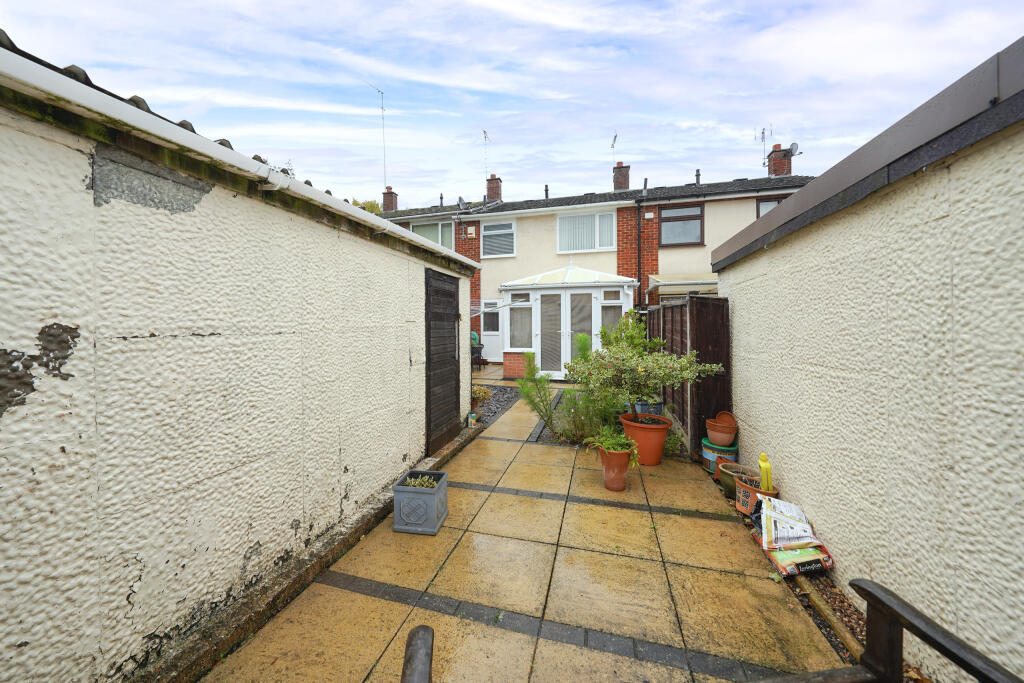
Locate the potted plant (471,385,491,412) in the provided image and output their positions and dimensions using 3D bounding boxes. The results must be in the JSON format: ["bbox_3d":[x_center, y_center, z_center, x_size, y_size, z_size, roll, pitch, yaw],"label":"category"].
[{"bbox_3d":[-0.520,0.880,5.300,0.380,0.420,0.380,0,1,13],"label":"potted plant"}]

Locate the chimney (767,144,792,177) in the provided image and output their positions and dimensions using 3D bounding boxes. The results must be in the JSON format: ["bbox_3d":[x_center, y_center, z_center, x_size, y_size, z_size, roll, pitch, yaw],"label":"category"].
[{"bbox_3d":[9.710,-6.480,12.390,0.580,1.250,0.480,0,1,13],"label":"chimney"}]

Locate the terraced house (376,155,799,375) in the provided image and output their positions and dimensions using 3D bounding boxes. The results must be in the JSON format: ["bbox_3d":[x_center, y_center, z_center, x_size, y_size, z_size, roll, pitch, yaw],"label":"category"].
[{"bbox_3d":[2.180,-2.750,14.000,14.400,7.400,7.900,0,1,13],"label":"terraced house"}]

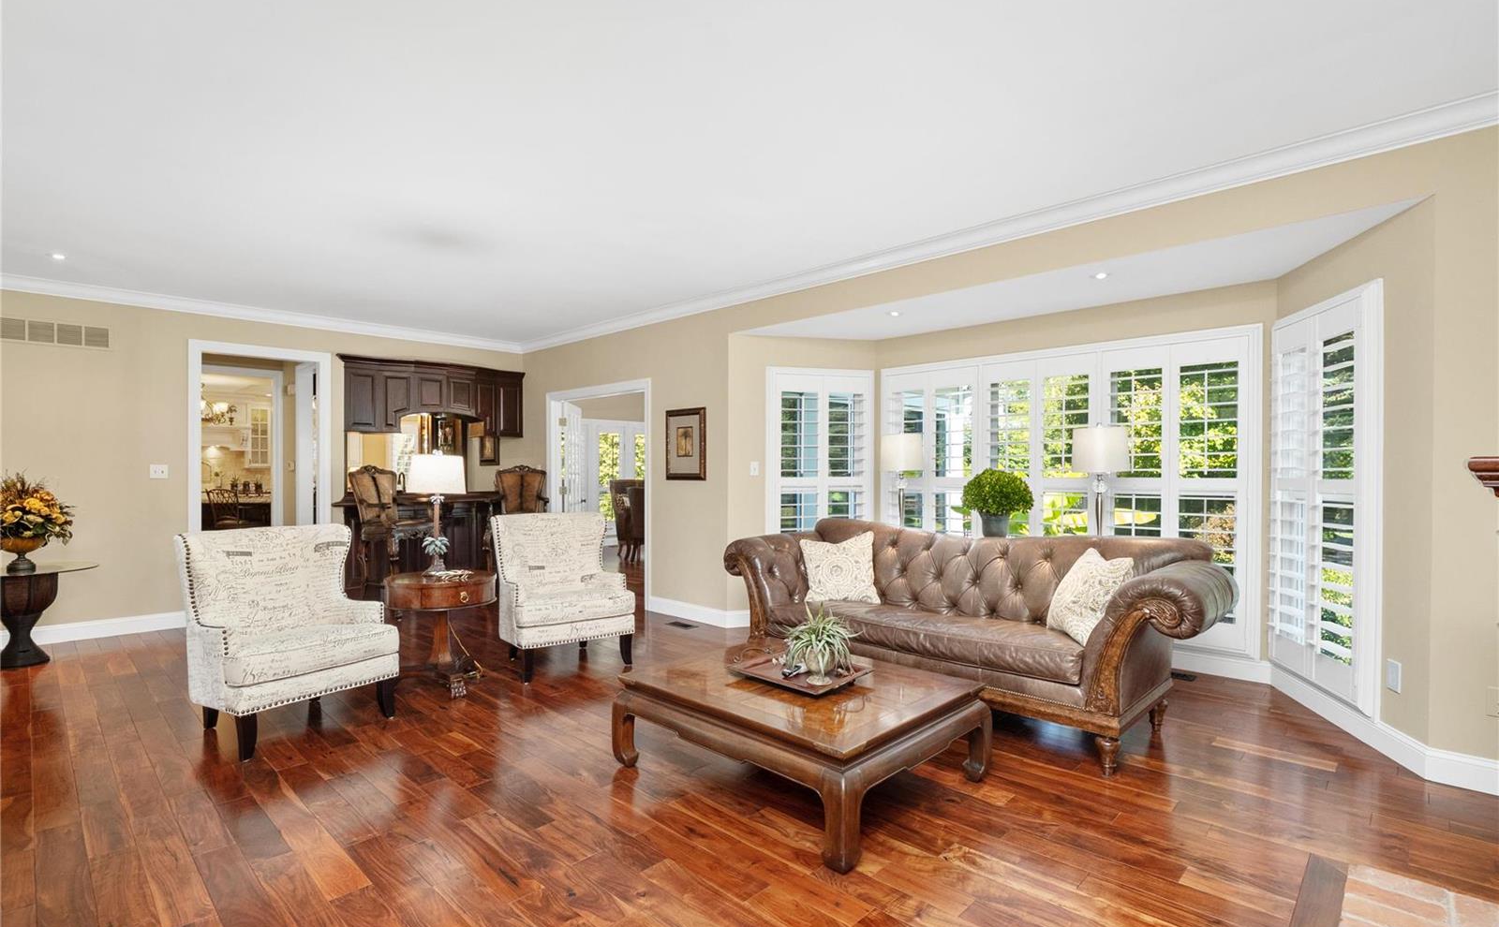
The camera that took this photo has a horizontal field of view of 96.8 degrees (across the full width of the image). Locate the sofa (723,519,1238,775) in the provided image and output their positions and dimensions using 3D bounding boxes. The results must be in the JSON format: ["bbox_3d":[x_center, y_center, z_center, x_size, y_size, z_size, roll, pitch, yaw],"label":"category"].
[{"bbox_3d":[1.122,0.866,3.838,2.620,0.920,0.990,-1,-1,44],"label":"sofa"}]

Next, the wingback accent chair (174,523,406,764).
[{"bbox_3d":[-2.377,0.855,3.469,0.810,0.955,0.750,-1,0,38],"label":"wingback accent chair"}]

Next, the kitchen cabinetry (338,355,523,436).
[{"bbox_3d":[-3.100,-0.632,6.710,1.790,0.715,0.420,1,-1,-44],"label":"kitchen cabinetry"}]

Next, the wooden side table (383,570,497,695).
[{"bbox_3d":[-1.879,1.003,4.055,0.670,0.660,0.670,0,0,0],"label":"wooden side table"}]

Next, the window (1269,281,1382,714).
[{"bbox_3d":[3.050,0.182,3.582,0.100,2.070,1.016,0,0,15],"label":"window"}]

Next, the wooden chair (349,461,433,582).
[{"bbox_3d":[-3.126,0.687,5.820,0.580,1.330,0.620,0,-1,19],"label":"wooden chair"}]

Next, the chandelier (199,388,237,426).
[{"bbox_3d":[-7.363,-0.778,8.900,0.750,0.650,0.750,1,-1,-44],"label":"chandelier"}]

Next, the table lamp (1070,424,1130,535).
[{"bbox_3d":[2.133,0.168,4.050,0.320,0.820,0.320,-1,-1,44],"label":"table lamp"}]

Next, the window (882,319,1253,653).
[{"bbox_3d":[2.139,0.192,4.949,2.641,2.060,0.110,-1,-1,42],"label":"window"}]

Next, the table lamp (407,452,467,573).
[{"bbox_3d":[-1.948,0.310,4.150,0.340,0.765,0.340,1,-1,-44],"label":"table lamp"}]

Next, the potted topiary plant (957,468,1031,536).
[{"bbox_3d":[1.577,0.270,4.276,0.480,0.530,0.480,-1,0,42],"label":"potted topiary plant"}]

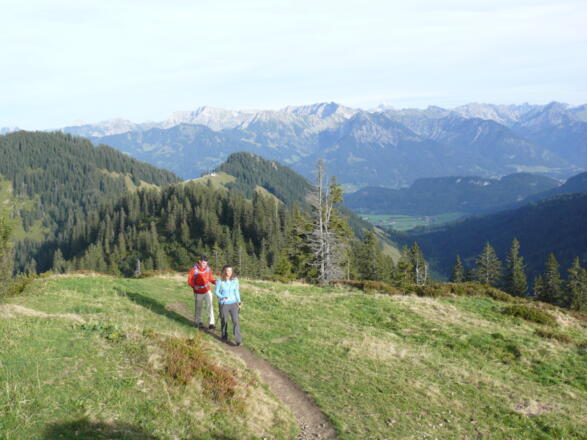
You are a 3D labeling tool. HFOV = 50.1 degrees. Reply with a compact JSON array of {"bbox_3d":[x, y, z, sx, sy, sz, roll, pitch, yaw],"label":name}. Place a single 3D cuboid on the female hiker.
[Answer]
[{"bbox_3d":[-1.343,1.764,13.000,0.600,1.680,0.520,-1,6,-10],"label":"female hiker"}]

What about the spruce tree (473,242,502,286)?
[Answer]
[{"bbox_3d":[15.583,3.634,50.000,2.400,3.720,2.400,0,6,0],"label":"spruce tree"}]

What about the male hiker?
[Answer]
[{"bbox_3d":[-2.207,1.745,15.100,0.660,1.780,0.550,-2,6,-15],"label":"male hiker"}]

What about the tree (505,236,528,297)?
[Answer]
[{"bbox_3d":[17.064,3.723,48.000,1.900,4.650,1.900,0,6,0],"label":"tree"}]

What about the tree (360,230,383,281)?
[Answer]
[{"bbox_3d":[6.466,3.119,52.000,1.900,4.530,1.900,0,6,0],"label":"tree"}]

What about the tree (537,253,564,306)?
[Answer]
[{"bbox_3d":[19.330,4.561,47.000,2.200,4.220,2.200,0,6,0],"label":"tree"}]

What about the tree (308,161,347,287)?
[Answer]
[{"bbox_3d":[2.511,0.226,45.000,2.900,8.950,2.700,0,6,0],"label":"tree"}]

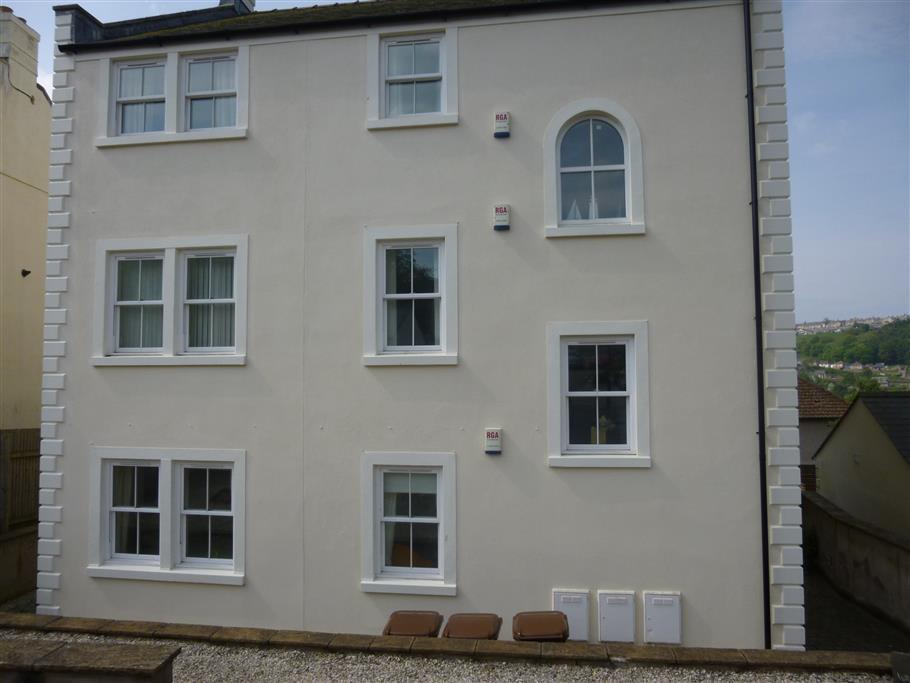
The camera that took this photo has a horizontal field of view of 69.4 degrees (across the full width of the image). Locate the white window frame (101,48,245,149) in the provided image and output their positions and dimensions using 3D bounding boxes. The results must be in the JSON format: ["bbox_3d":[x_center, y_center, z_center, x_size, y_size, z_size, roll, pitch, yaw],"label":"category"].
[{"bbox_3d":[-3.860,-3.345,9.007,2.219,1.276,0.180,-1,-3,9],"label":"white window frame"}]

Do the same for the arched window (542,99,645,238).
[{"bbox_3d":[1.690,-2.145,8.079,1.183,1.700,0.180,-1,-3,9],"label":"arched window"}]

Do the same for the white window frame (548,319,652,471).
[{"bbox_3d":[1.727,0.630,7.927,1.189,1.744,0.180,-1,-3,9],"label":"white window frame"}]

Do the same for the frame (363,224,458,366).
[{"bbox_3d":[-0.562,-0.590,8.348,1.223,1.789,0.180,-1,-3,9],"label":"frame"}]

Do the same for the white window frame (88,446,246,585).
[{"bbox_3d":[-3.813,2.290,8.703,2.226,1.742,0.180,-1,-3,9],"label":"white window frame"}]

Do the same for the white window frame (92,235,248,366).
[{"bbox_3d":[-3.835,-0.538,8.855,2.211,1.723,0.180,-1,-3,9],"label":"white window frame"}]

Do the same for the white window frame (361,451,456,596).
[{"bbox_3d":[-0.581,2.255,8.201,1.207,1.727,0.180,-1,-3,9],"label":"white window frame"}]

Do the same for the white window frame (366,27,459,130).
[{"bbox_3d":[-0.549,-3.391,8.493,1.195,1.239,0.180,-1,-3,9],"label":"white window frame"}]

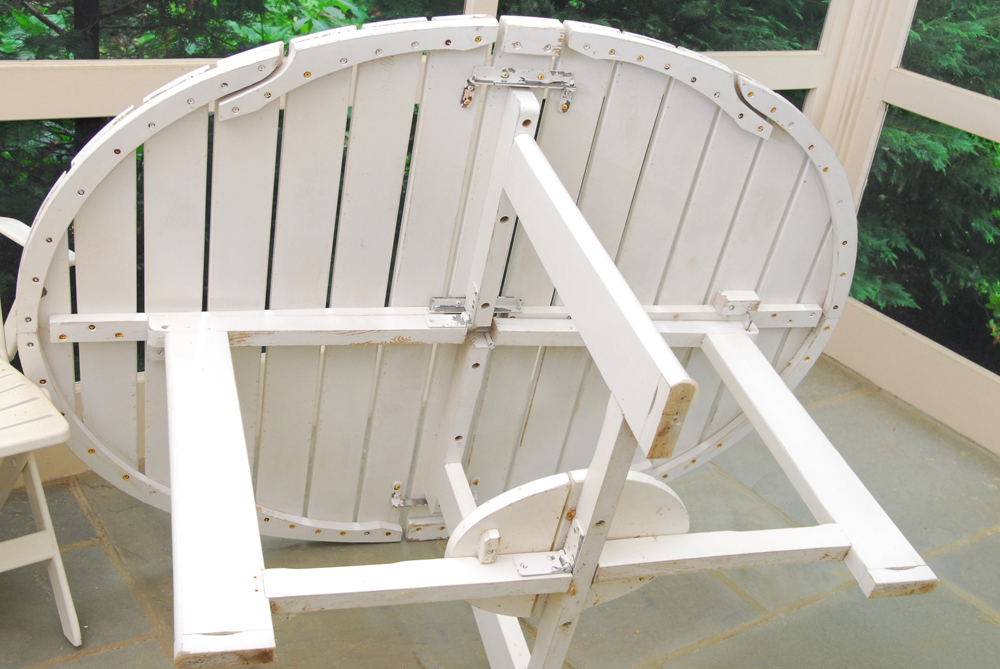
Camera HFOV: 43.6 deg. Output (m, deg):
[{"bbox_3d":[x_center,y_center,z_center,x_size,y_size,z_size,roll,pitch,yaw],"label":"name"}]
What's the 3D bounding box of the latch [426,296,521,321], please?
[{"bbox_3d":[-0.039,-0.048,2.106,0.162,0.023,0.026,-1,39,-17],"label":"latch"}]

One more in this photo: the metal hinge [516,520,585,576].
[{"bbox_3d":[0.066,0.289,1.703,0.079,0.075,0.041,-1,37,-19],"label":"metal hinge"}]

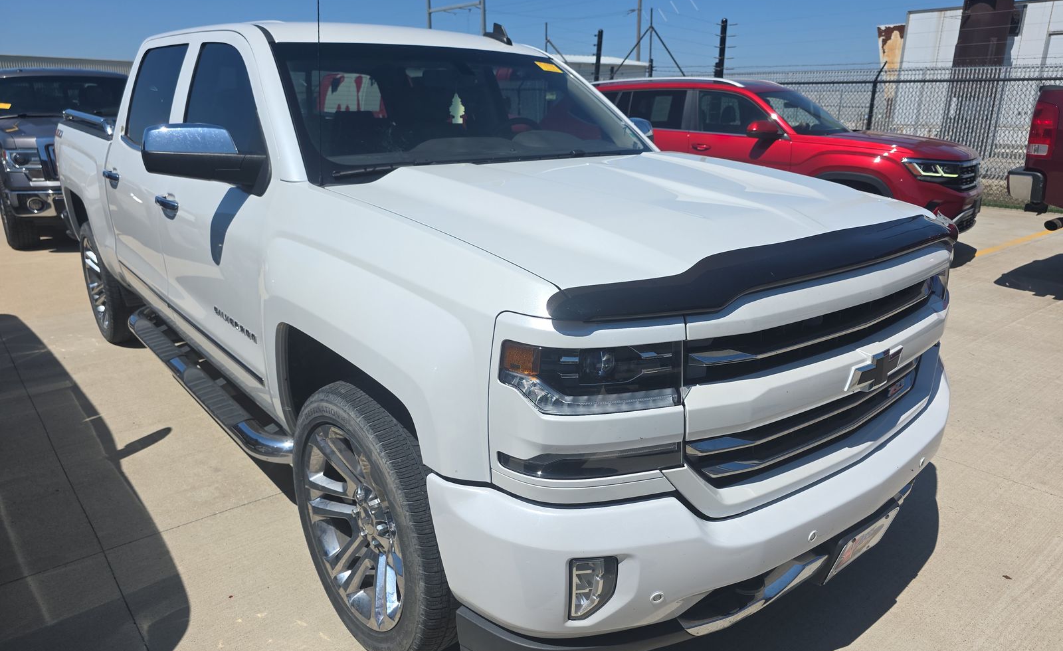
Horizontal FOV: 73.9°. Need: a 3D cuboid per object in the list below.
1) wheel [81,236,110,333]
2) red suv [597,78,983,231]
[{"bbox_3d":[-2.800,-0.300,4.743,0.220,0.610,0.610,-14,23,-38],"label":"wheel"},{"bbox_3d":[2.390,-1.965,8.270,4.970,1.730,1.990,14,22,36],"label":"red suv"}]

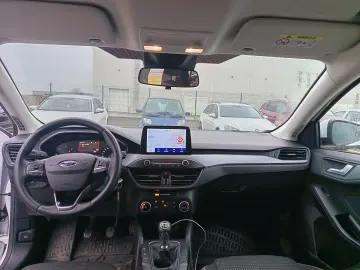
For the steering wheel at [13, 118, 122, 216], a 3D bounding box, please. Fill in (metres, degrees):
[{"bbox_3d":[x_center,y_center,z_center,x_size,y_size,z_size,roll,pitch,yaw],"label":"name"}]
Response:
[{"bbox_3d":[-0.402,0.110,0.927,0.370,0.370,0.100,-3,-24,-6],"label":"steering wheel"}]

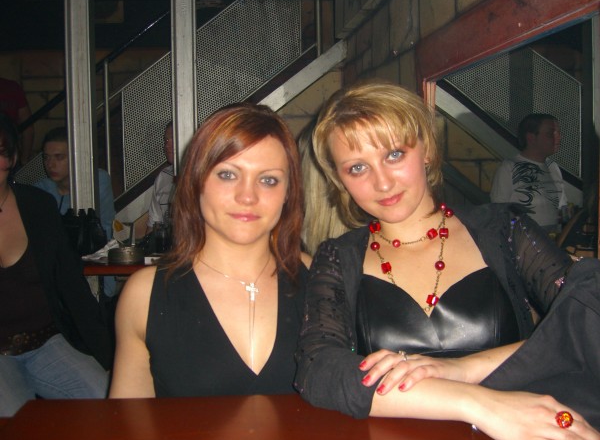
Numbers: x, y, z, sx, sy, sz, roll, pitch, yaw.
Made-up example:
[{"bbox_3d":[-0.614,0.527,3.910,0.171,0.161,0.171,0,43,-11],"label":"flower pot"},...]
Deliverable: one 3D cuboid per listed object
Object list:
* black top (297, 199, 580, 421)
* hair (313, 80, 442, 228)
[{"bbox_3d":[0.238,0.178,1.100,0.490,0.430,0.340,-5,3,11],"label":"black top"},{"bbox_3d":[0.127,-0.108,1.080,0.200,0.240,0.210,-17,6,7],"label":"hair"}]

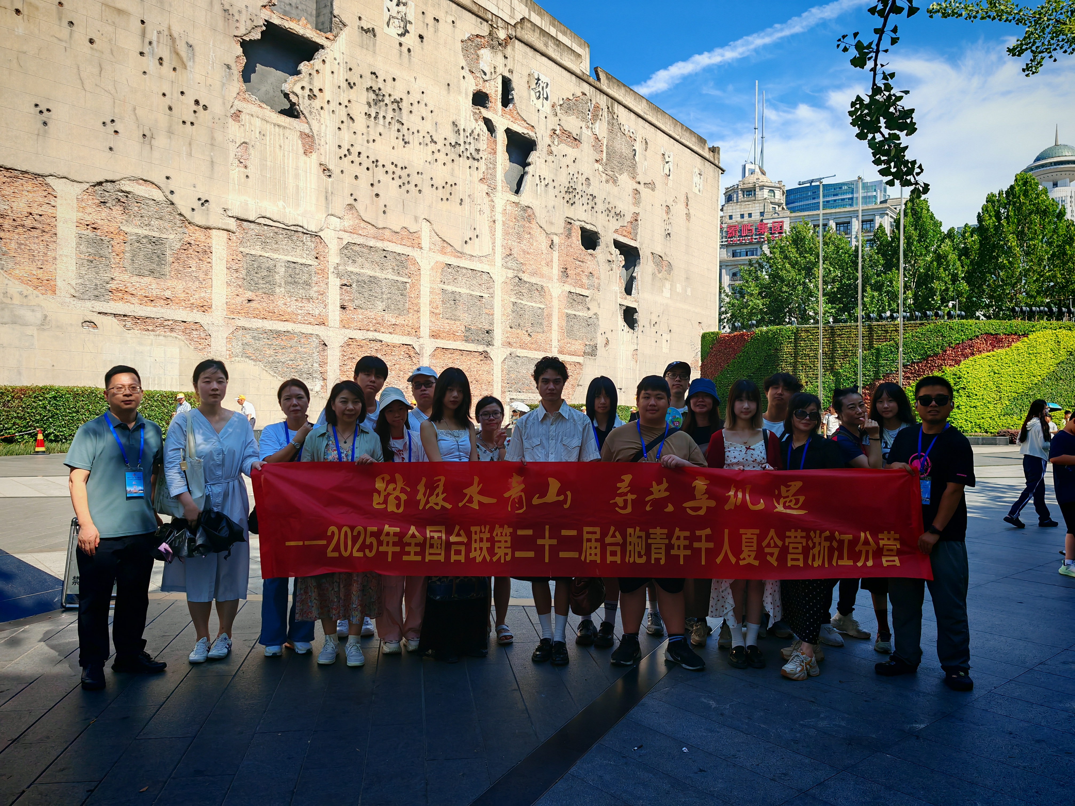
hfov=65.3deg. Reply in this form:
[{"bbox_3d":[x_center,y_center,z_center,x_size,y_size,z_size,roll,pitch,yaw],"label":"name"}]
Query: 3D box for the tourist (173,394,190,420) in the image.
[{"bbox_3d":[-8.607,0.571,20.300,0.500,1.626,0.520,1,0,41],"label":"tourist"}]

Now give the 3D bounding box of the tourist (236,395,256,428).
[{"bbox_3d":[-7.433,0.593,21.400,0.560,1.601,0.500,1,0,-31],"label":"tourist"}]

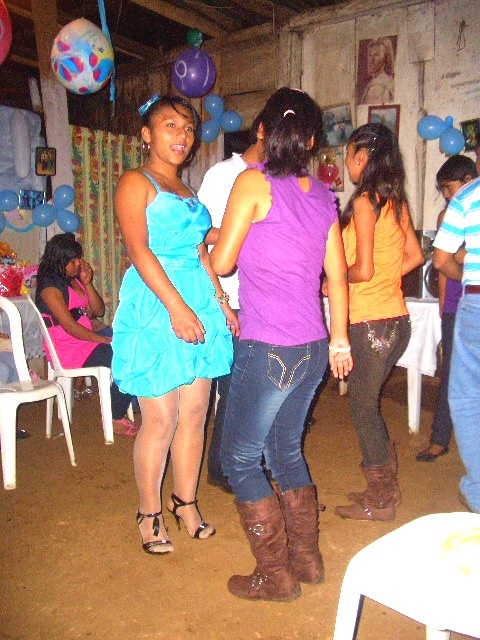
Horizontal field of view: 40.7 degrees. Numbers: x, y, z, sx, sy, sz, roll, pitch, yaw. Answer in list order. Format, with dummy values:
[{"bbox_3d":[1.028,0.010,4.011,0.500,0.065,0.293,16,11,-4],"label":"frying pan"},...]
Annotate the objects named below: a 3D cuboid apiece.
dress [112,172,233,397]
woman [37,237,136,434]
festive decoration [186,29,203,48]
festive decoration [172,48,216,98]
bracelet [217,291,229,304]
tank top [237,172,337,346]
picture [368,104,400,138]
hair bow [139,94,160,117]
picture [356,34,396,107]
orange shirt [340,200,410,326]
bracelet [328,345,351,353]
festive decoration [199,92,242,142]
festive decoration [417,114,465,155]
[{"bbox_3d":[-0.243,-0.124,2.330,0.370,0.780,0.440,6,13,41],"label":"dress"},{"bbox_3d":[-0.858,0.072,3.626,0.620,1.170,0.440,1,10,20],"label":"woman"},{"bbox_3d":[-0.250,-1.544,3.550,0.090,0.110,0.090,-2,9,0],"label":"festive decoration"},{"bbox_3d":[-0.252,-1.333,3.500,0.250,0.270,0.250,-2,9,0],"label":"festive decoration"},{"bbox_3d":[-0.068,-0.084,2.420,0.060,0.020,0.060,-23,3,-32],"label":"bracelet"},{"bbox_3d":[0.142,-0.190,1.940,0.320,0.540,0.220,-7,10,-30],"label":"tank top"},{"bbox_3d":[0.910,-1.225,4.114,0.205,0.260,0.020,7,12,27],"label":"picture"},{"bbox_3d":[-0.308,-0.729,2.200,0.095,0.036,0.030,-39,18,11],"label":"hair bow"},{"bbox_3d":[0.863,-1.570,4.080,0.243,0.390,0.010,6,12,28],"label":"picture"},{"bbox_3d":[0.519,-0.217,2.480,0.250,0.500,0.340,3,11,28],"label":"orange shirt"},{"bbox_3d":[0.309,0.088,2.010,0.064,0.018,0.052,-4,9,-15],"label":"bracelet"},{"bbox_3d":[-0.130,-1.424,4.550,0.300,0.350,0.190,3,10,28],"label":"festive decoration"},{"bbox_3d":[1.239,-1.147,4.000,0.300,0.250,0.150,2,10,25],"label":"festive decoration"}]

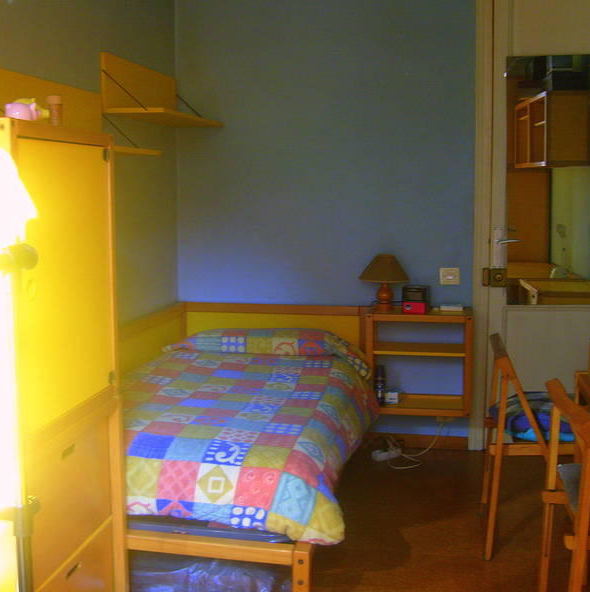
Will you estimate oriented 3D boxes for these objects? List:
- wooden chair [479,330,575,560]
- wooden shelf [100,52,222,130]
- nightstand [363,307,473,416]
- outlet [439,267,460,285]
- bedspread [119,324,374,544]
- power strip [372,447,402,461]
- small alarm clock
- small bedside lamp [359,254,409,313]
[{"bbox_3d":[0.934,0.559,3.008,0.449,0.770,0.449,1,8,11],"label":"wooden chair"},{"bbox_3d":[-0.587,-0.932,3.726,0.261,0.267,0.884,1,8,11],"label":"wooden shelf"},{"bbox_3d":[0.620,0.316,3.965,0.501,0.485,0.293,1,8,11],"label":"nightstand"},{"bbox_3d":[0.782,-0.098,4.023,0.095,0.081,0.014,1,8,11],"label":"outlet"},{"bbox_3d":[-0.252,0.435,3.203,1.112,0.328,1.849,1,8,11],"label":"bedspread"},{"bbox_3d":[0.450,0.799,4.038,0.165,0.042,0.055,-6,9,-33],"label":"power strip"},{"bbox_3d":[0.586,0.019,3.872,0.119,0.128,0.084,1,8,11],"label":"small alarm clock"},{"bbox_3d":[0.448,-0.063,3.937,0.247,0.278,0.247,1,8,11],"label":"small bedside lamp"}]

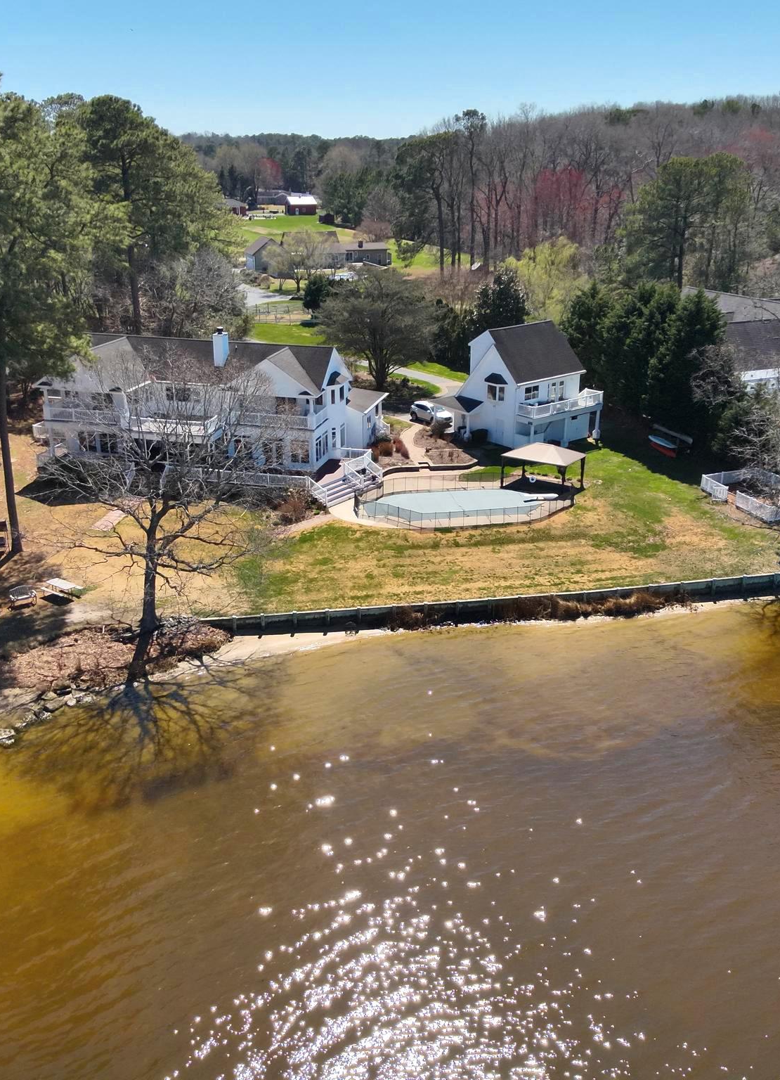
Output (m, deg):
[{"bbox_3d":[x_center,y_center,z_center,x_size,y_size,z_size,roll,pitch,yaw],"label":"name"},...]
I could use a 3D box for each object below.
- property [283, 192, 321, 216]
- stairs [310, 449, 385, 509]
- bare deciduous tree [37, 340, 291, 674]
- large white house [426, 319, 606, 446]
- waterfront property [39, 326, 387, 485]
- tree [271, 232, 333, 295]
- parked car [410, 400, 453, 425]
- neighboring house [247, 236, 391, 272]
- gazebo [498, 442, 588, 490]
[{"bbox_3d":[-27.700,-103.812,309.637,9.200,5.200,7.500,-5,22,-11],"label":"property"},{"bbox_3d":[-3.150,-4.385,73.915,1.900,1.900,5.600,20,29,40],"label":"stairs"},{"bbox_3d":[-11.500,-2.058,52.213,11.800,14.800,11.500,0,22,0],"label":"bare deciduous tree"},{"bbox_3d":[11.145,-13.360,84.821,10.000,9.000,10.000,-15,26,-33],"label":"large white house"},{"bbox_3d":[-14.506,-12.407,82.455,25.000,9.800,14.000,5,23,13],"label":"waterfront property"},{"bbox_3d":[-14.500,-44.303,158.960,9.800,9.400,9.500,0,22,0],"label":"tree"},{"bbox_3d":[3.700,-11.197,87.881,1.880,1.700,4.650,-16,27,-35],"label":"parked car"},{"bbox_3d":[-13.800,-57.253,196.327,27.500,6.100,12.000,-6,23,-14],"label":"neighboring house"},{"bbox_3d":[11.600,-5.586,75.156,5.000,3.200,3.400,12,25,28],"label":"gazebo"}]

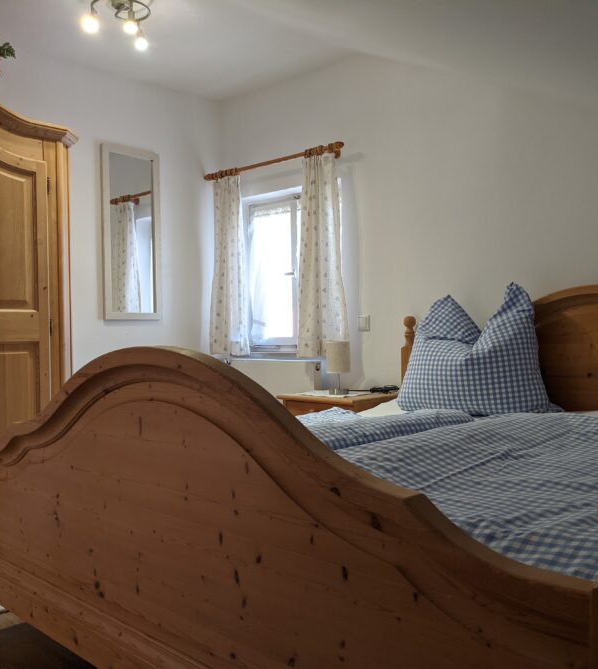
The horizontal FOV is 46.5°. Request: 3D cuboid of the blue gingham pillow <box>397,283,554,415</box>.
[{"bbox_3d":[0.757,0.065,3.015,0.650,0.540,0.260,0,-7,36],"label":"blue gingham pillow"}]

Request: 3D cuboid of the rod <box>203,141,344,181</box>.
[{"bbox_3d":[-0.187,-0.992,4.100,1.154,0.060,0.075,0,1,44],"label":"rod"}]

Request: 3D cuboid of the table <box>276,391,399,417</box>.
[{"bbox_3d":[0.212,0.572,3.651,0.525,0.505,0.422,0,1,44],"label":"table"}]

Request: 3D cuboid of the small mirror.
[{"bbox_3d":[-0.993,-0.590,4.122,0.030,1.009,0.381,0,1,44],"label":"small mirror"}]

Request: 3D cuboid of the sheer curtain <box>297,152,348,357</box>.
[{"bbox_3d":[0.115,-0.422,3.804,0.294,1.092,0.100,0,1,44],"label":"sheer curtain"}]

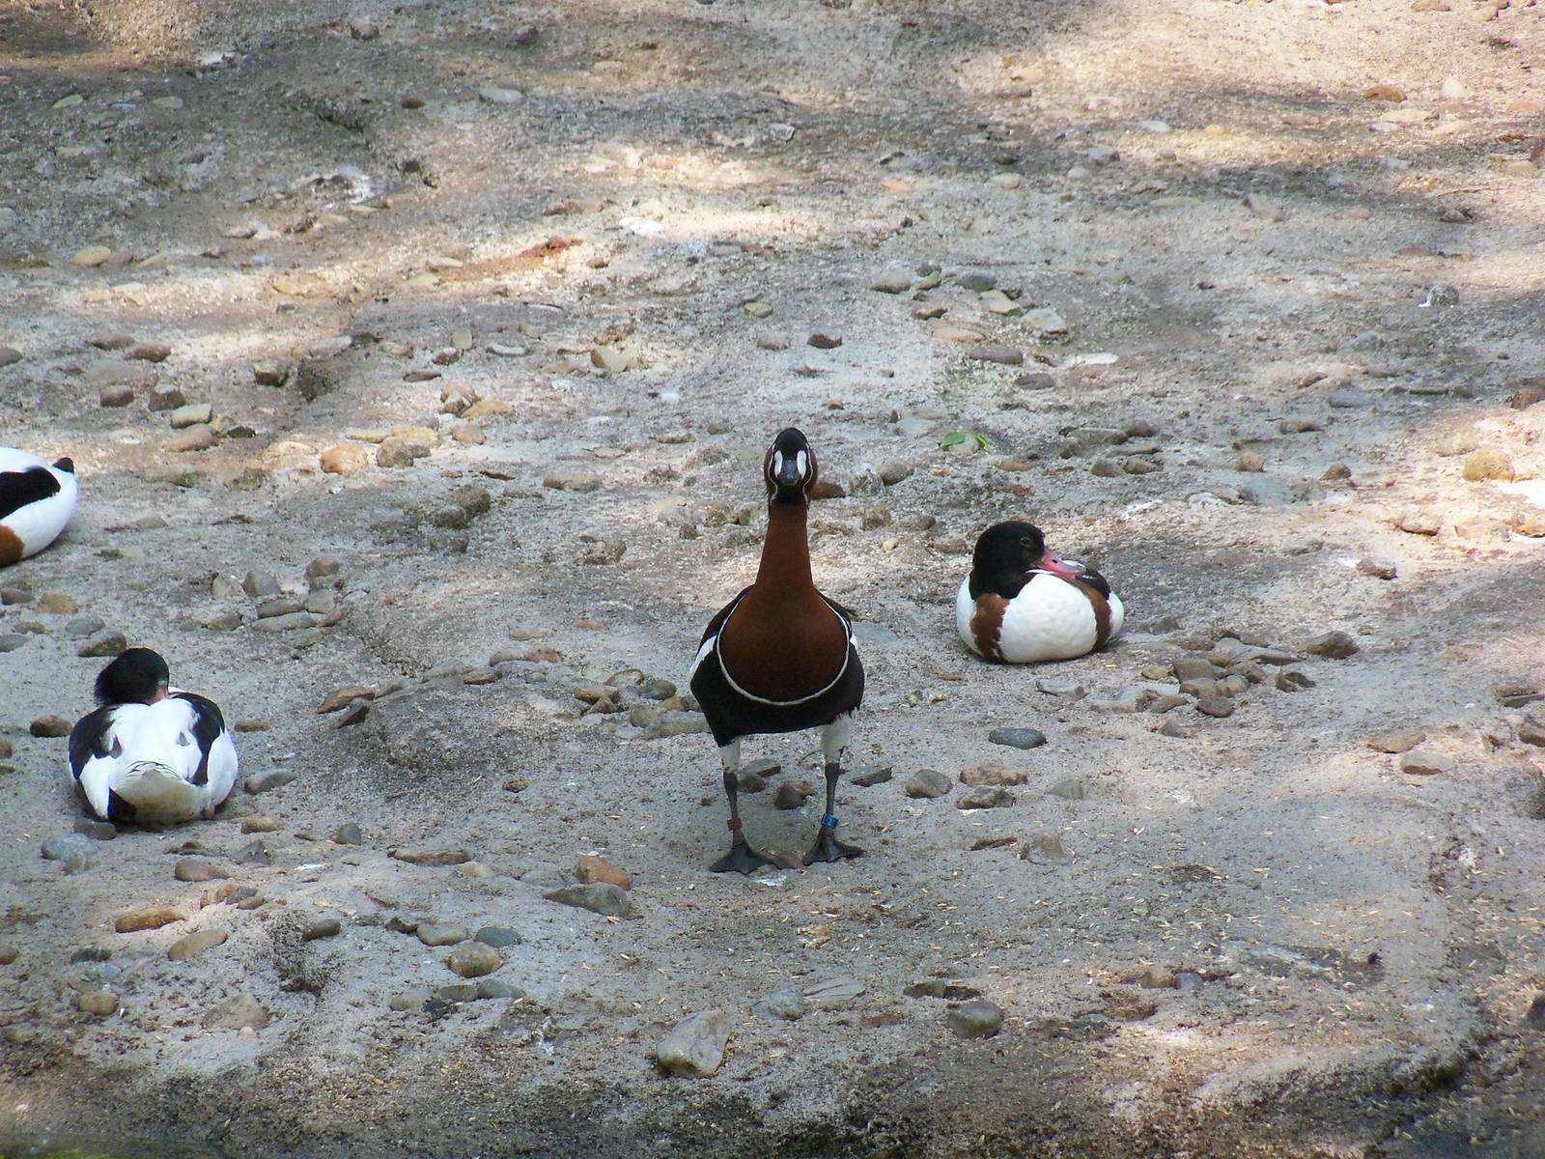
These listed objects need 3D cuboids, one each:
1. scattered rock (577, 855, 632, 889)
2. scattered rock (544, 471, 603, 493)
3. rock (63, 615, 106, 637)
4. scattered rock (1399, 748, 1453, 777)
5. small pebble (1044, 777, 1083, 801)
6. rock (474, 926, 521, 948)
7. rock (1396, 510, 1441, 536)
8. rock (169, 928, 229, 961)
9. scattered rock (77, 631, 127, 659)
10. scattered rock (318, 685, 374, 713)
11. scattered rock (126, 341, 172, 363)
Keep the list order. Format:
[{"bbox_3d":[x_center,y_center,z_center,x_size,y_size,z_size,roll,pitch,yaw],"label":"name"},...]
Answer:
[{"bbox_3d":[-0.155,0.270,11.766,0.054,0.023,0.037,6,19,19],"label":"scattered rock"},{"bbox_3d":[-0.198,-0.097,12.675,0.058,0.017,0.034,0,18,0],"label":"scattered rock"},{"bbox_3d":[-0.693,0.048,12.868,0.043,0.021,0.032,0,13,0],"label":"rock"},{"bbox_3d":[0.616,0.173,12.008,0.049,0.017,0.039,0,18,0],"label":"scattered rock"},{"bbox_3d":[0.284,0.203,12.391,0.039,0.021,0.027,0,13,0],"label":"small pebble"},{"bbox_3d":[-0.238,0.311,11.106,0.039,0.016,0.028,1,16,5],"label":"rock"},{"bbox_3d":[0.615,-0.053,12.160,0.041,0.022,0.029,3,16,10],"label":"rock"},{"bbox_3d":[-0.523,0.332,11.611,0.061,0.017,0.033,-12,22,-33],"label":"rock"},{"bbox_3d":[-0.644,0.063,12.280,0.050,0.020,0.035,-6,19,-19],"label":"scattered rock"},{"bbox_3d":[-0.423,0.118,12.650,0.054,0.023,0.035,0,13,0],"label":"scattered rock"},{"bbox_3d":[-0.672,-0.245,13.769,0.048,0.021,0.034,0,13,0],"label":"scattered rock"}]

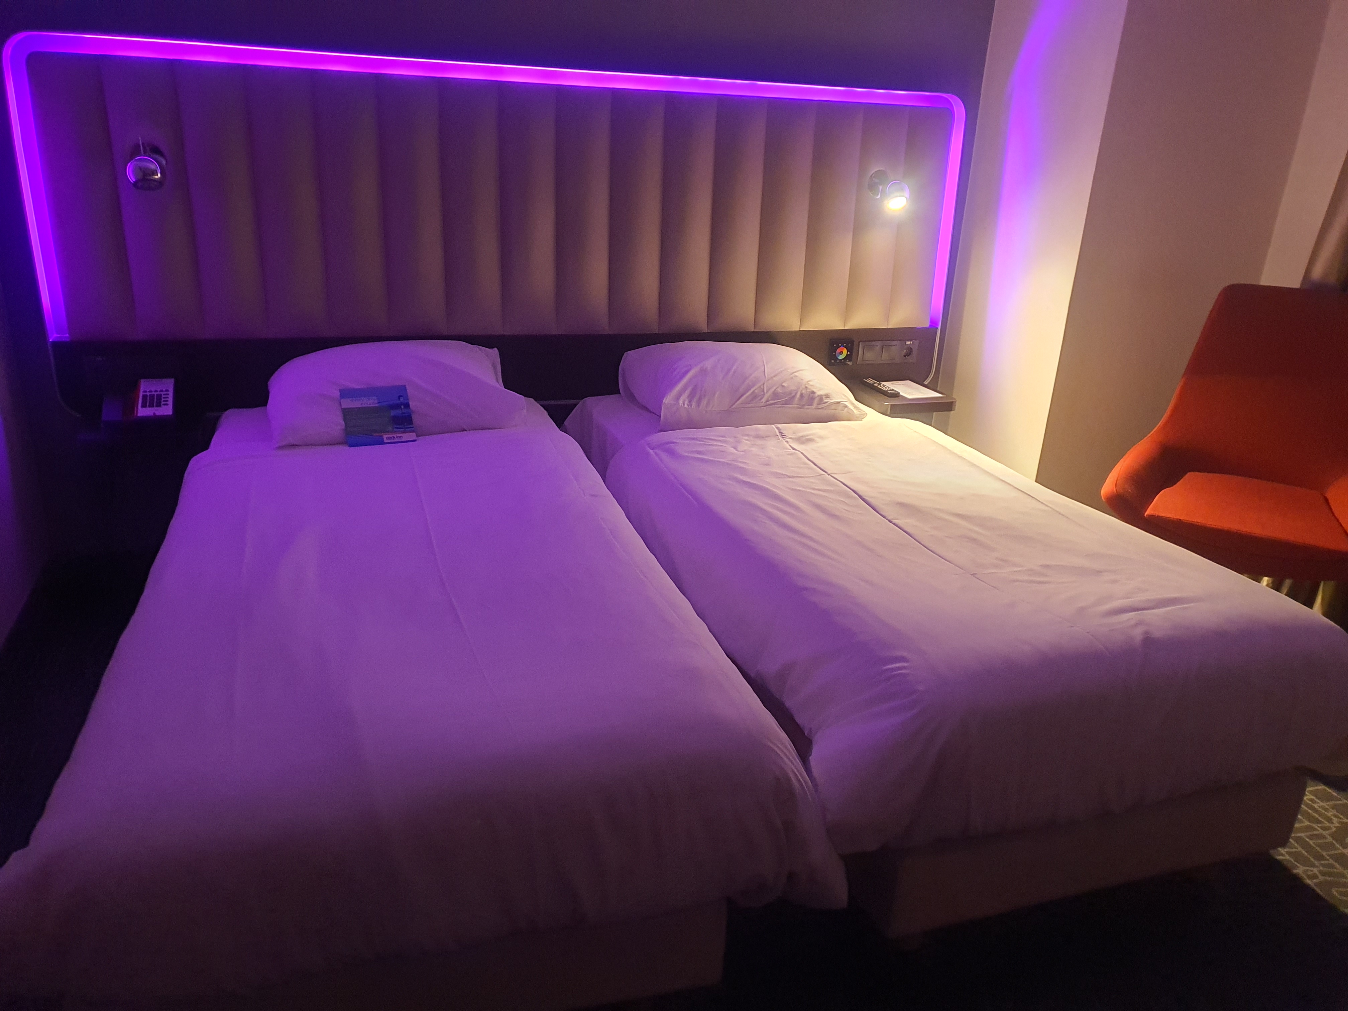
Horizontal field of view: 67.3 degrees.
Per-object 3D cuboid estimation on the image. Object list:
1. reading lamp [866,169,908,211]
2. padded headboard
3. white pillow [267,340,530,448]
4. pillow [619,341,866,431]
[{"bbox_3d":[0.694,-1.021,3.283,0.090,0.120,0.120,-4,20,-18],"label":"reading lamp"},{"bbox_3d":[-0.359,-0.883,3.050,2.669,0.713,0.070,-4,20,-18],"label":"padded headboard"},{"bbox_3d":[-0.761,-0.324,2.794,0.675,0.185,0.450,-6,21,-23],"label":"white pillow"},{"bbox_3d":[0.209,-0.388,3.103,0.675,0.185,0.450,-4,20,-18],"label":"pillow"}]

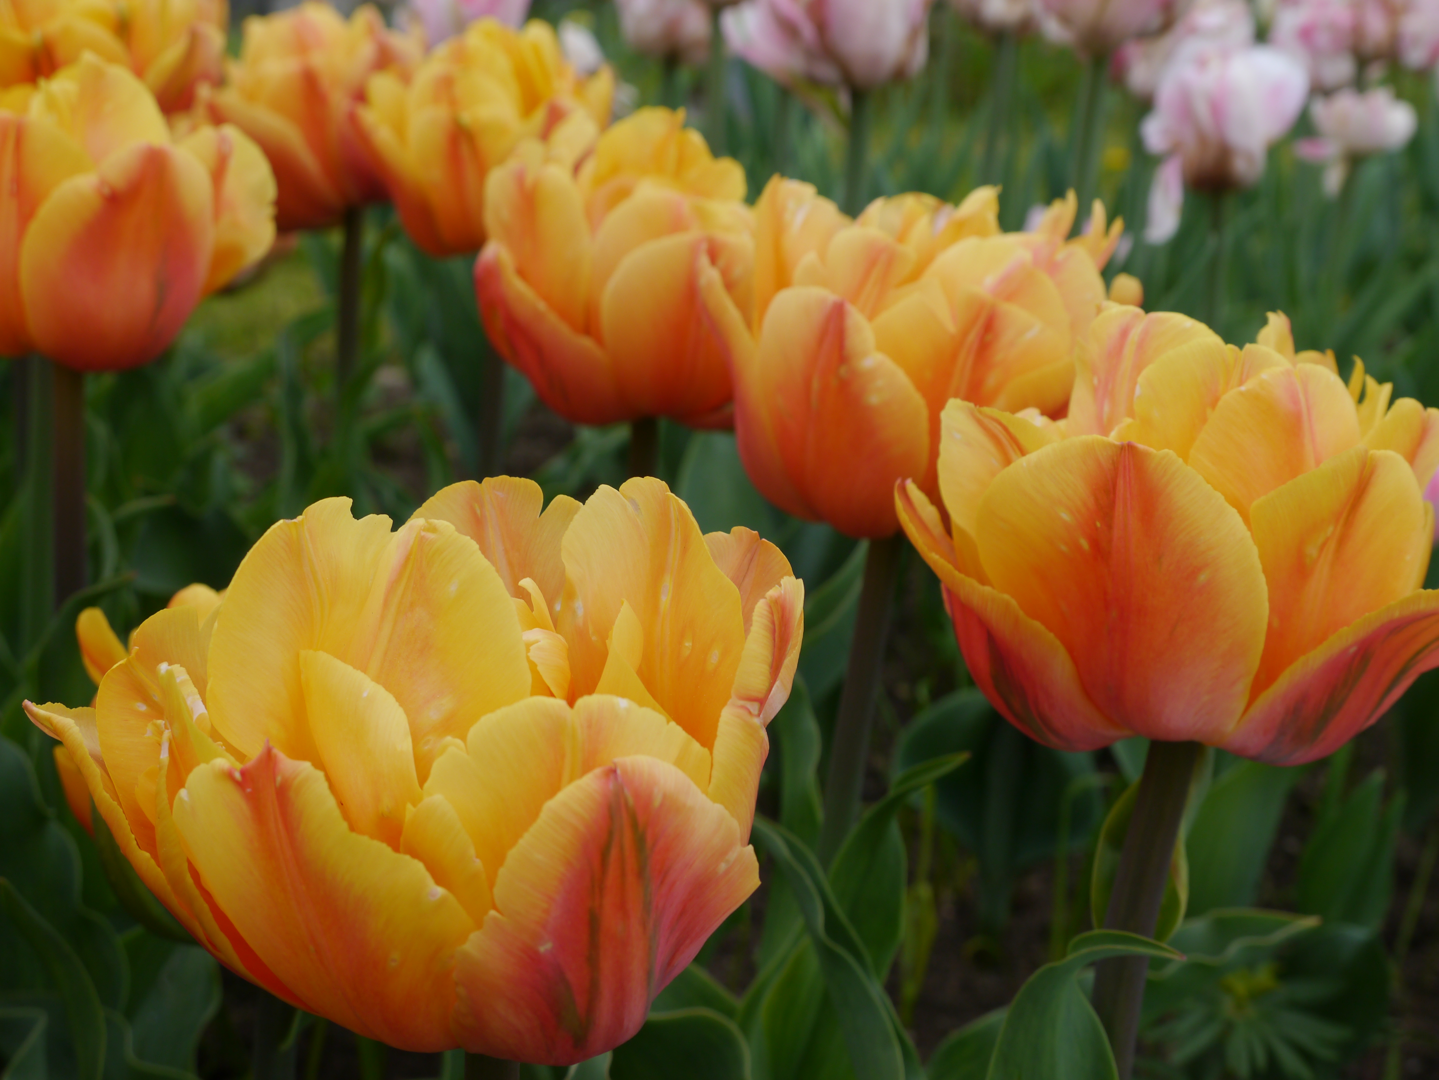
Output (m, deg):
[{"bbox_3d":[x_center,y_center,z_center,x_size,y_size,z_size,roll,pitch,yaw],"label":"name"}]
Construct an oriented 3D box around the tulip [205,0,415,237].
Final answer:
[{"bbox_3d":[-0.136,-0.142,0.780,0.074,0.074,0.073,0,17,0],"label":"tulip"}]

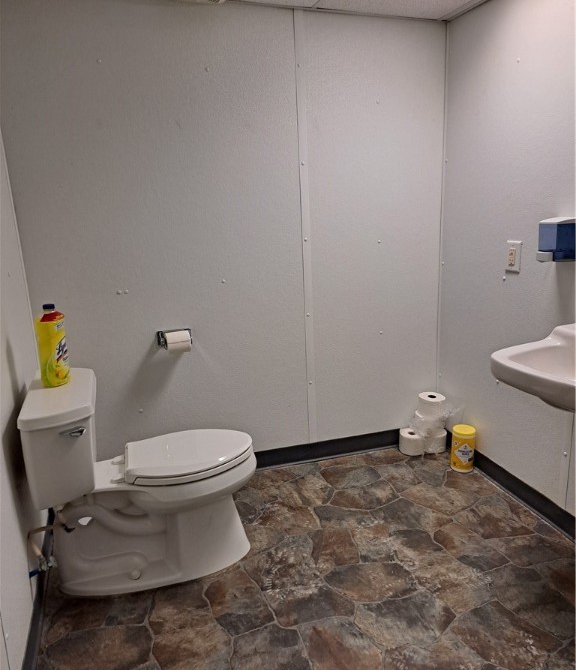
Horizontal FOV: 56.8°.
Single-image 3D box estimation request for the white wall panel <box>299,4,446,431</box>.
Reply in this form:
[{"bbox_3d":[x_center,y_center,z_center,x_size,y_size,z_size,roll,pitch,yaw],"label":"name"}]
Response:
[{"bbox_3d":[0.422,-0.449,2.593,0.755,1.985,0.020,-7,15,-17],"label":"white wall panel"}]

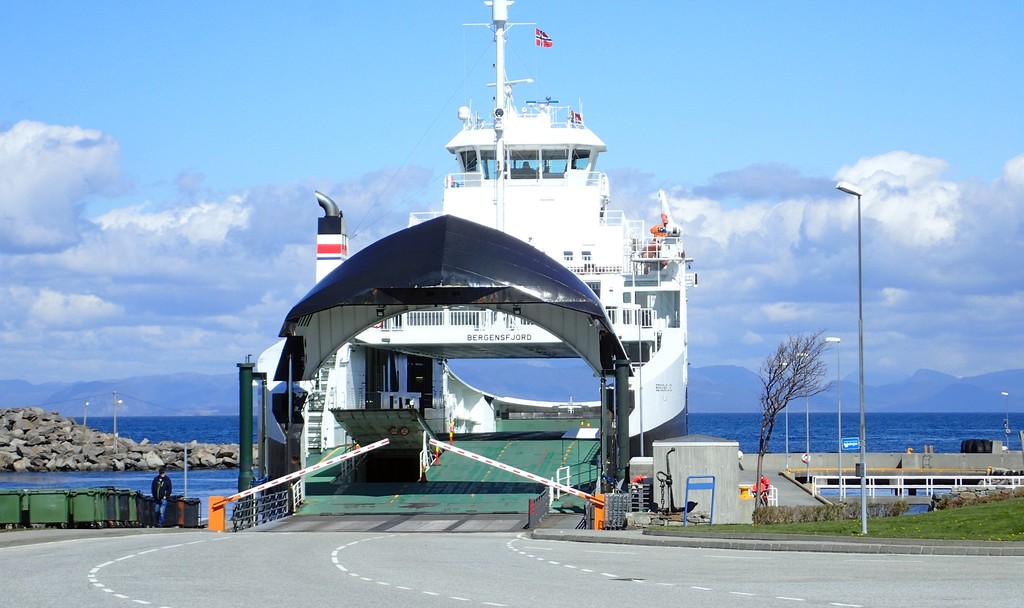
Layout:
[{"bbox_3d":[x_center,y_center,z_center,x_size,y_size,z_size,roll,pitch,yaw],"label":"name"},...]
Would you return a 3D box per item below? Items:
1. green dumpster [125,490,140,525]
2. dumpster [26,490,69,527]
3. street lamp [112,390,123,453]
[{"bbox_3d":[-12.038,6.469,93.220,0.600,1.120,0.750,1,-3,-37],"label":"green dumpster"},{"bbox_3d":[-14.355,6.367,91.622,1.330,1.210,0.790,0,-2,0],"label":"dumpster"},{"bbox_3d":[-45.925,13.811,345.027,1.100,7.324,0.400,-1,-2,17],"label":"street lamp"}]

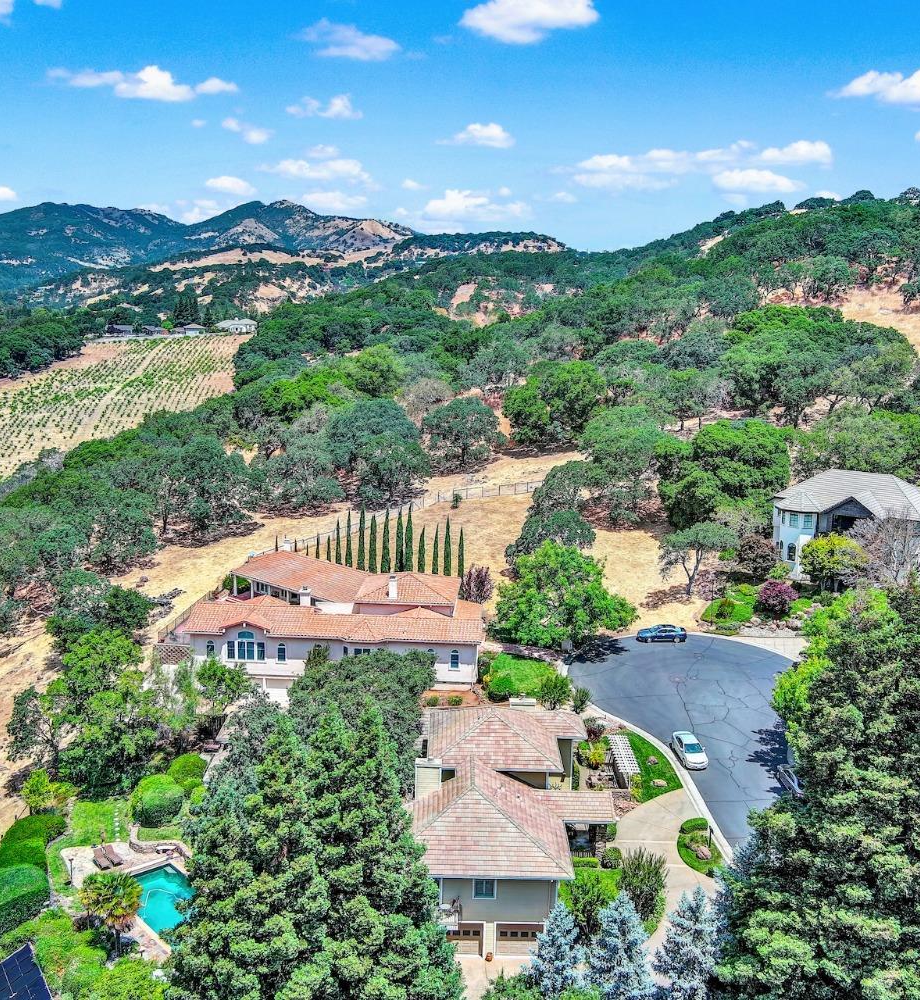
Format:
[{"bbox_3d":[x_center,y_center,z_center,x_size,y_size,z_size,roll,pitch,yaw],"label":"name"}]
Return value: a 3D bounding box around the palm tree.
[{"bbox_3d":[-20.742,24.524,71.674,3.500,4.900,3.500,1,11,0],"label":"palm tree"}]

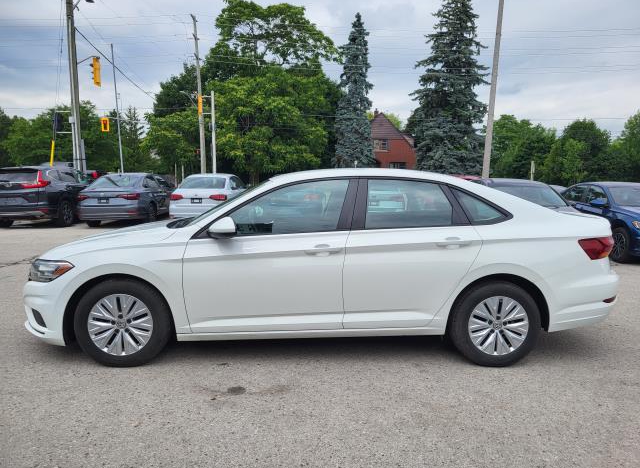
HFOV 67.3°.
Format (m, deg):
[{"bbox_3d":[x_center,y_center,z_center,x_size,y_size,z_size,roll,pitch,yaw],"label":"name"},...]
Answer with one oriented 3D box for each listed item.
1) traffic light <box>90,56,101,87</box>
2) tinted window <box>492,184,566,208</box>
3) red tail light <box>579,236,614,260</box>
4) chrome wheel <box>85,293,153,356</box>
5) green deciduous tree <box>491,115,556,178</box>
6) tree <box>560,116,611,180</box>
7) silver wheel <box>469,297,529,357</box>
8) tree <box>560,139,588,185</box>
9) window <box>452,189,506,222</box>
[{"bbox_3d":[-9.002,-6.504,19.300,0.380,1.130,0.420,2,7,9],"label":"traffic light"},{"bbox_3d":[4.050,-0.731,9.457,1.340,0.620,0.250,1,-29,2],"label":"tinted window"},{"bbox_3d":[2.058,0.095,3.586,0.360,0.165,0.320,0,7,-2],"label":"red tail light"},{"bbox_3d":[-1.401,0.632,3.424,0.445,0.445,0.140,1,6,-3],"label":"chrome wheel"},{"bbox_3d":[19.422,-7.241,45.715,6.507,8.081,6.200,3,7,23],"label":"green deciduous tree"},{"bbox_3d":[26.555,-7.340,47.715,5.192,8.090,5.200,4,7,29],"label":"tree"},{"bbox_3d":[1.284,0.656,3.550,0.440,0.440,0.180,0,7,-2],"label":"silver wheel"},{"bbox_3d":[22.260,-5.505,41.849,2.621,5.534,2.600,4,7,28],"label":"tree"},{"bbox_3d":[1.175,-0.205,3.543,0.408,0.250,0.070,0,-18,-7],"label":"window"}]

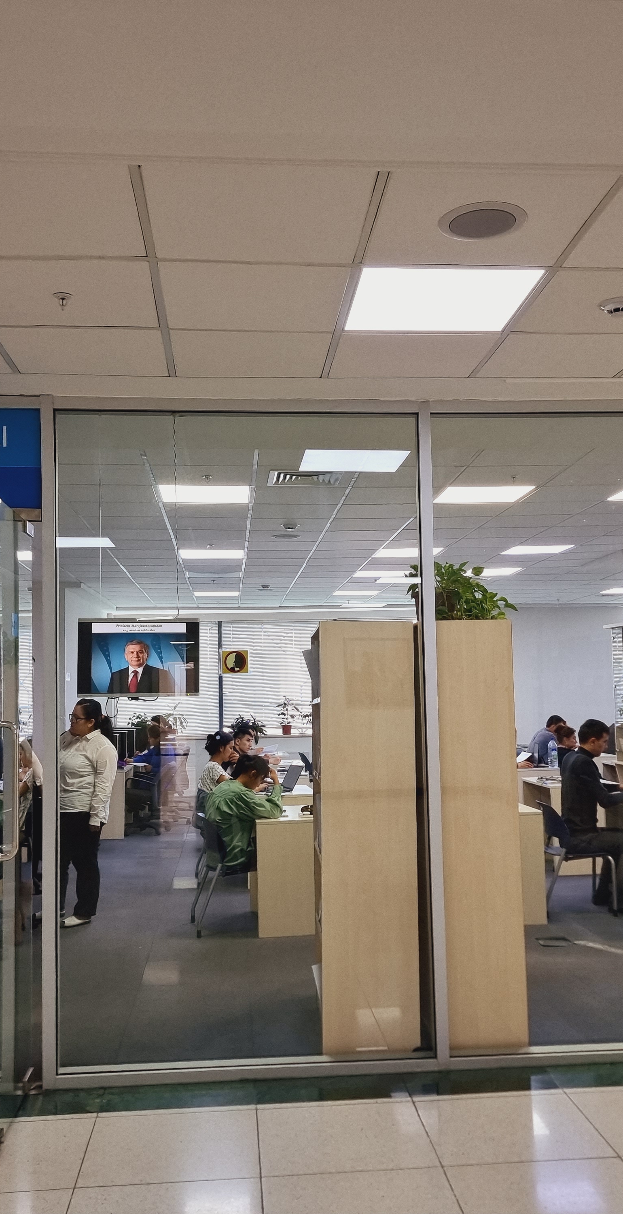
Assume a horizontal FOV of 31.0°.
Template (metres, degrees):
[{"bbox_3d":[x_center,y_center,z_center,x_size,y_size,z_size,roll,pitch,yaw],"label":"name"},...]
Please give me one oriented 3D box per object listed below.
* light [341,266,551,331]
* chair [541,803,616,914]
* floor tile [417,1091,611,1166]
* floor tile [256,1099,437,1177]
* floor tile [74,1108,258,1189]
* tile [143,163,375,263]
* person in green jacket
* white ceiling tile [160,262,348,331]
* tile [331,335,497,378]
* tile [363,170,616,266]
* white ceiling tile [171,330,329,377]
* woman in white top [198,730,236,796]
[{"bbox_3d":[0.406,-1.007,3.639,0.588,0.040,0.588,-1,-4,-4],"label":"light"},{"bbox_3d":[1.846,1.750,7.937,0.540,0.780,0.510,-1,-4,-4],"label":"chair"},{"bbox_3d":[0.711,1.874,4.031,0.595,0.015,0.600,-1,-4,-5],"label":"floor tile"},{"bbox_3d":[0.115,1.882,3.983,0.595,0.015,0.600,-1,-4,-5],"label":"floor tile"},{"bbox_3d":[-0.483,1.889,3.935,0.595,0.015,0.600,-1,-4,-5],"label":"floor tile"},{"bbox_3d":[-0.140,-1.046,2.985,0.590,0.020,0.590,-1,-5,-4],"label":"tile"},{"bbox_3d":[-0.377,1.574,7.577,0.680,1.155,0.480,-1,-4,-5],"label":"person in green jacket"},{"bbox_3d":[-0.188,-0.997,3.592,0.588,0.025,0.588,-1,-4,-4],"label":"white ceiling tile"},{"bbox_3d":[0.375,-0.952,4.229,0.580,0.015,0.580,-1,-4,-4],"label":"tile"},{"bbox_3d":[0.458,-1.052,3.036,0.590,0.020,0.590,-1,-5,-4],"label":"tile"},{"bbox_3d":[-0.228,-0.947,4.169,0.590,0.020,0.570,-1,-5,-4],"label":"white ceiling tile"},{"bbox_3d":[-0.608,1.707,9.624,0.760,1.270,0.460,-1,-5,-4],"label":"woman in white top"}]

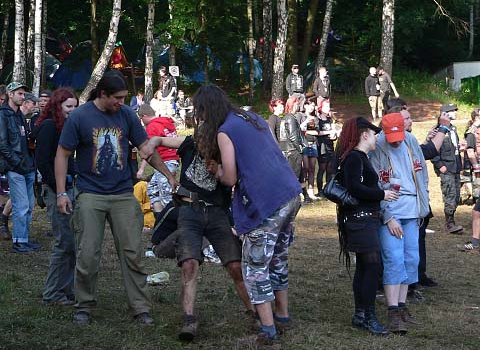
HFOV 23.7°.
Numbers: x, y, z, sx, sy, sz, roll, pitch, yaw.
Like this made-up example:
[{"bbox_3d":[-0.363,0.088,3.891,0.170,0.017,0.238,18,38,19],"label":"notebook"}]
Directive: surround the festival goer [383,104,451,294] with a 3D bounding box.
[{"bbox_3d":[1.601,0.195,10.400,0.620,1.760,0.550,-1,3,-12],"label":"festival goer"}]

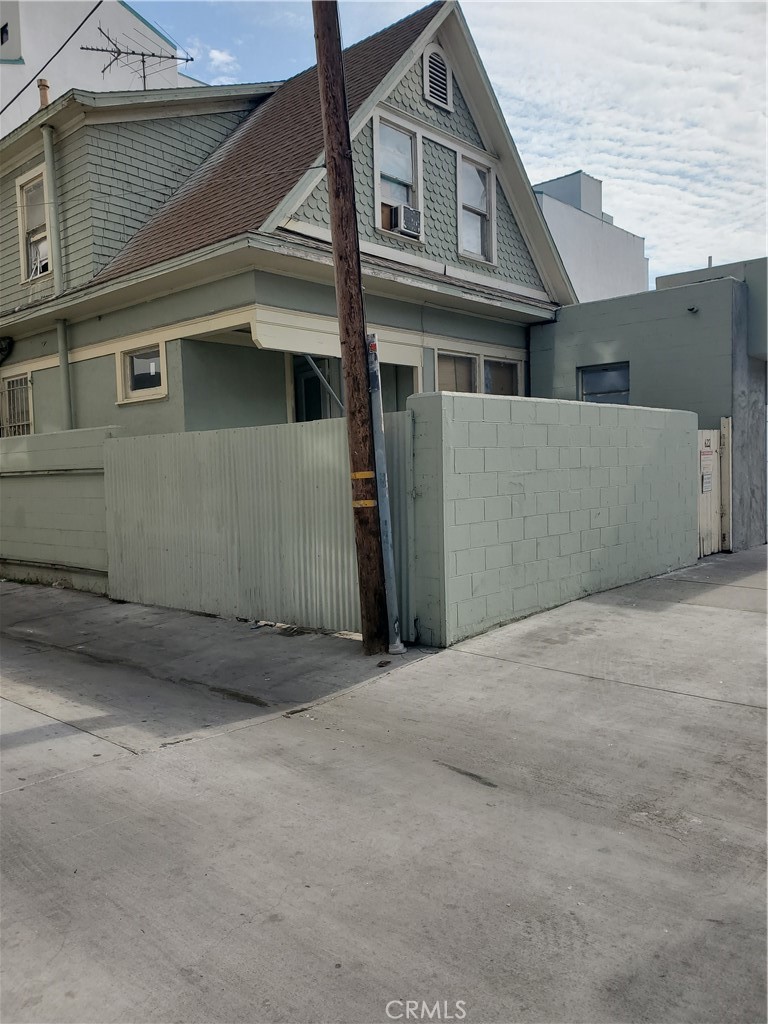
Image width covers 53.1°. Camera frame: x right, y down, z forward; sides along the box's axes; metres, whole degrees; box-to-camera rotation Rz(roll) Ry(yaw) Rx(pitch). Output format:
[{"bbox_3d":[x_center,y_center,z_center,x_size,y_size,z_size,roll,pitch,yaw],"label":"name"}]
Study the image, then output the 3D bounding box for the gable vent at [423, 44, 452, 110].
[{"bbox_3d":[0.753,-6.028,10.624,0.090,0.821,0.650,2,5,42],"label":"gable vent"}]

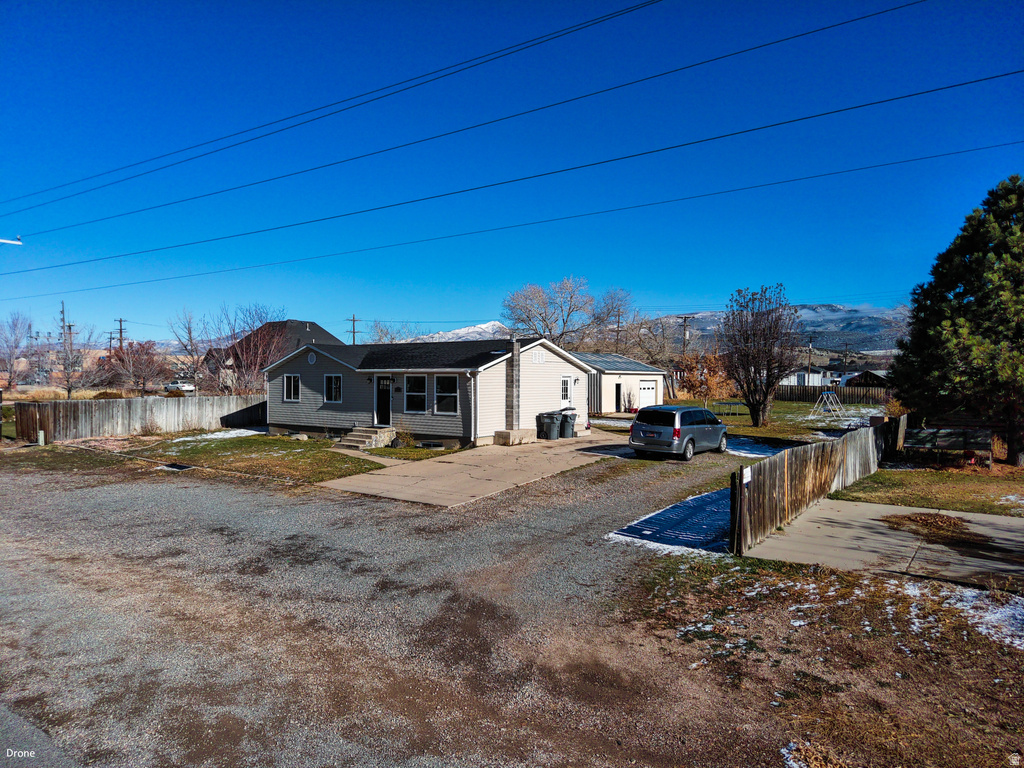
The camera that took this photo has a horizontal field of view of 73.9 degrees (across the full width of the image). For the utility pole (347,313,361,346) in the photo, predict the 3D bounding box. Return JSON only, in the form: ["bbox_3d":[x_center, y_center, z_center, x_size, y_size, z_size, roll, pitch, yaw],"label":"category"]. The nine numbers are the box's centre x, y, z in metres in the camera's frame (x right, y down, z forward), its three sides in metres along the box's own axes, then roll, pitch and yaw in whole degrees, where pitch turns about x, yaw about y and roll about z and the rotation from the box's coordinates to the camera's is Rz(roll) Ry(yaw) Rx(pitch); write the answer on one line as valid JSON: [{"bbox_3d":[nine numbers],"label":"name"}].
[{"bbox_3d":[-22.007,-3.979,94.976,0.350,11.352,2.600,1,1,38],"label":"utility pole"}]

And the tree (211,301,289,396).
[{"bbox_3d":[-17.030,-1.628,43.993,5.173,7.284,5.173,0,0,0],"label":"tree"}]

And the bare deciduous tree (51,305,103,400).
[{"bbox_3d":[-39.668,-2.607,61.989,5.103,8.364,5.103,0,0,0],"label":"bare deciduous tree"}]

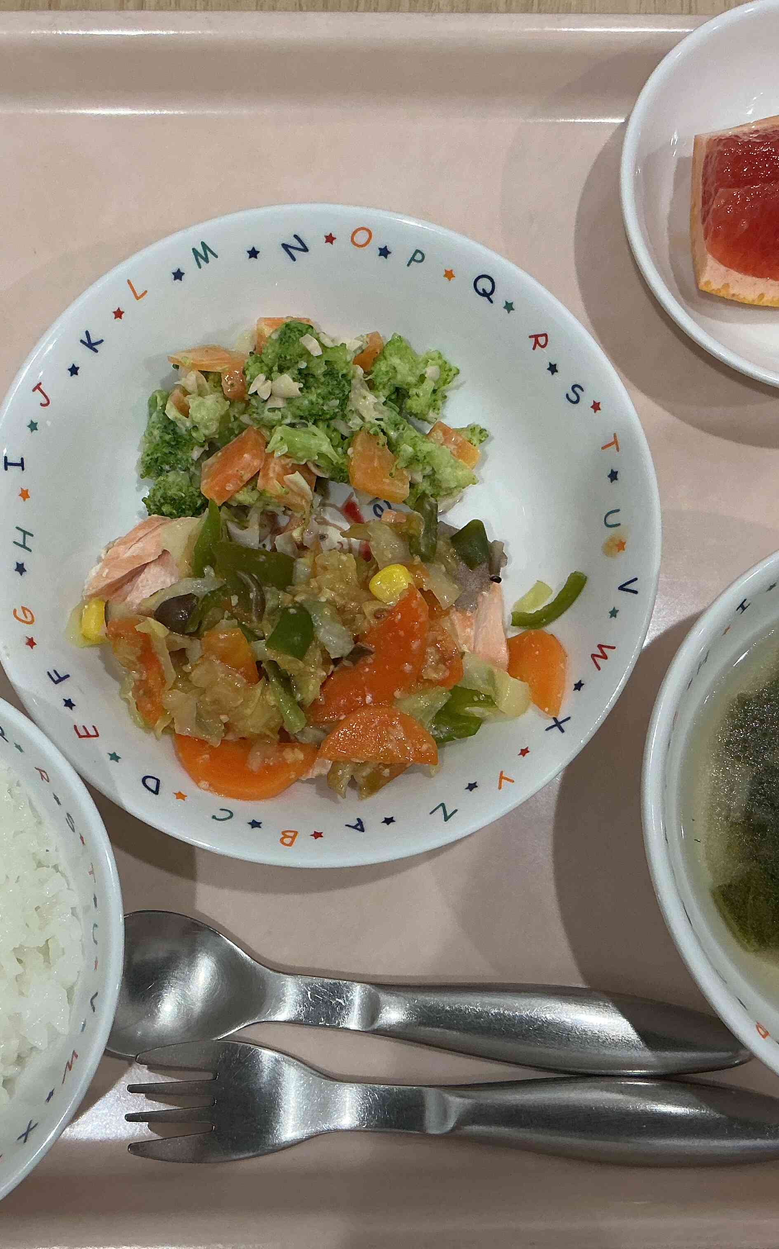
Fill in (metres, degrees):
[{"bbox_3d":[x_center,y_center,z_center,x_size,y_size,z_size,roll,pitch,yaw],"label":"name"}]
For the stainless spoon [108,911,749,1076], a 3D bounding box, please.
[{"bbox_3d":[0.006,0.083,0.295,0.149,0.016,0.030,7,79,-1],"label":"stainless spoon"}]

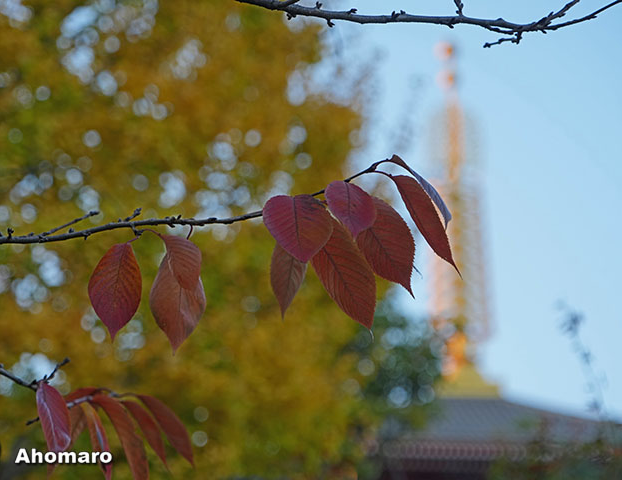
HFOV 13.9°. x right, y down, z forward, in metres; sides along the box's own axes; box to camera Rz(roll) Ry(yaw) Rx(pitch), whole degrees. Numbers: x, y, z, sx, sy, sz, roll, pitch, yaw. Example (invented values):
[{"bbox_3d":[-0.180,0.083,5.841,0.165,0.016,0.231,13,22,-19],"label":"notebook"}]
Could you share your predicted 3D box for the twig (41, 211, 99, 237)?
[{"bbox_3d":[-0.189,-0.013,2.020,0.049,0.005,0.005,-23,0,0],"label":"twig"}]

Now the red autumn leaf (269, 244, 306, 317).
[{"bbox_3d":[-0.017,0.024,2.020,0.031,0.079,0.013,5,-10,10],"label":"red autumn leaf"}]

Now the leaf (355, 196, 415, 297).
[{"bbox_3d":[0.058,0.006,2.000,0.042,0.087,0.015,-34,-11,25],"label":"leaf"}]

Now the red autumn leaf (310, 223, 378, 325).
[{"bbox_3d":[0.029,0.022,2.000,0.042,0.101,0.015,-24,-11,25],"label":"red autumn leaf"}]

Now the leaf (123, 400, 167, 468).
[{"bbox_3d":[-0.143,0.168,2.200,0.015,0.074,0.024,-25,-14,-44],"label":"leaf"}]

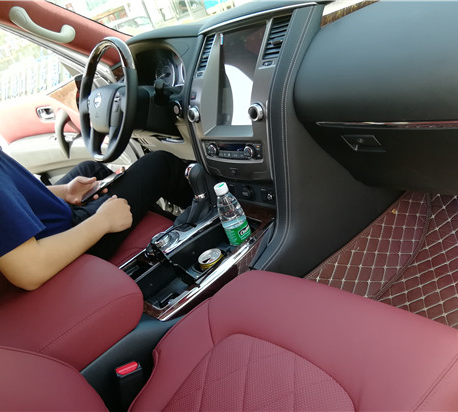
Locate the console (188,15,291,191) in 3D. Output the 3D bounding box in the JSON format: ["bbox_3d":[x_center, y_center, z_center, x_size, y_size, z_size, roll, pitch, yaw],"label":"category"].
[{"bbox_3d":[0.028,-0.263,1.112,0.107,0.410,0.315,-7,11,-40],"label":"console"}]

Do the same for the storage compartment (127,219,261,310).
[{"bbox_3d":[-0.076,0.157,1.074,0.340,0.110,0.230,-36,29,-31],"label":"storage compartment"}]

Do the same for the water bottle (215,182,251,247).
[{"bbox_3d":[0.018,0.046,1.084,0.064,0.225,0.064,-36,29,-31],"label":"water bottle"}]

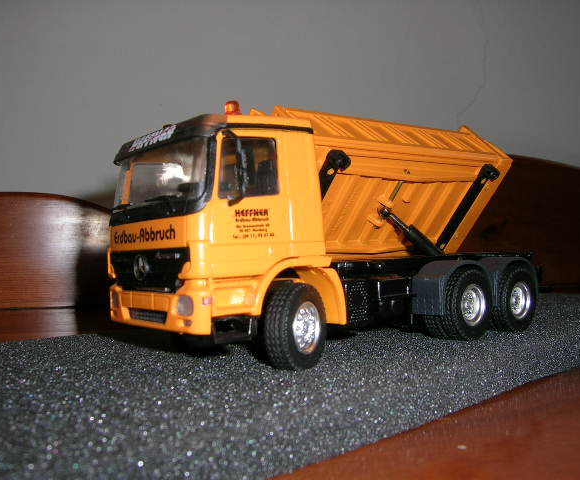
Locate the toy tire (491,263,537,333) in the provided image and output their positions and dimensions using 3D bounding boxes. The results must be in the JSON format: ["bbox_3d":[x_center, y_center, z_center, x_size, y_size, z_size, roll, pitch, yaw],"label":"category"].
[{"bbox_3d":[0.075,0.020,0.223,0.021,0.021,0.011,-1,-2,-40],"label":"toy tire"}]

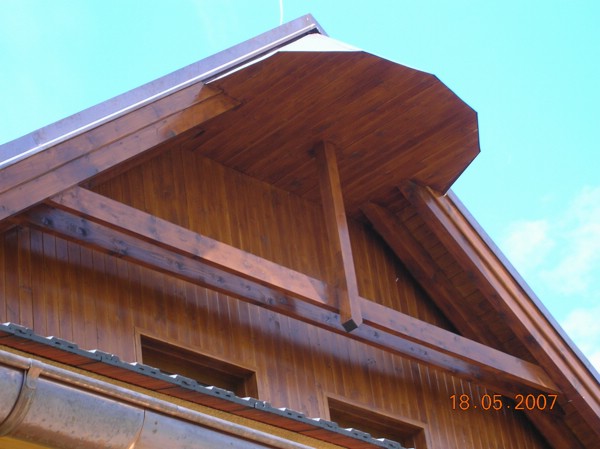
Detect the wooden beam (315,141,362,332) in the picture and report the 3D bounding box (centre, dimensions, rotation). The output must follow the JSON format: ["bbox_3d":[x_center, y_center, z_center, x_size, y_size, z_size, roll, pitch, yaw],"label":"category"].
[{"bbox_3d":[0.267,0.079,11.852,0.100,1.474,0.100,23,-43,-40],"label":"wooden beam"}]

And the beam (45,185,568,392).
[{"bbox_3d":[0.144,0.548,11.658,4.857,0.173,0.270,23,-43,-40],"label":"beam"}]

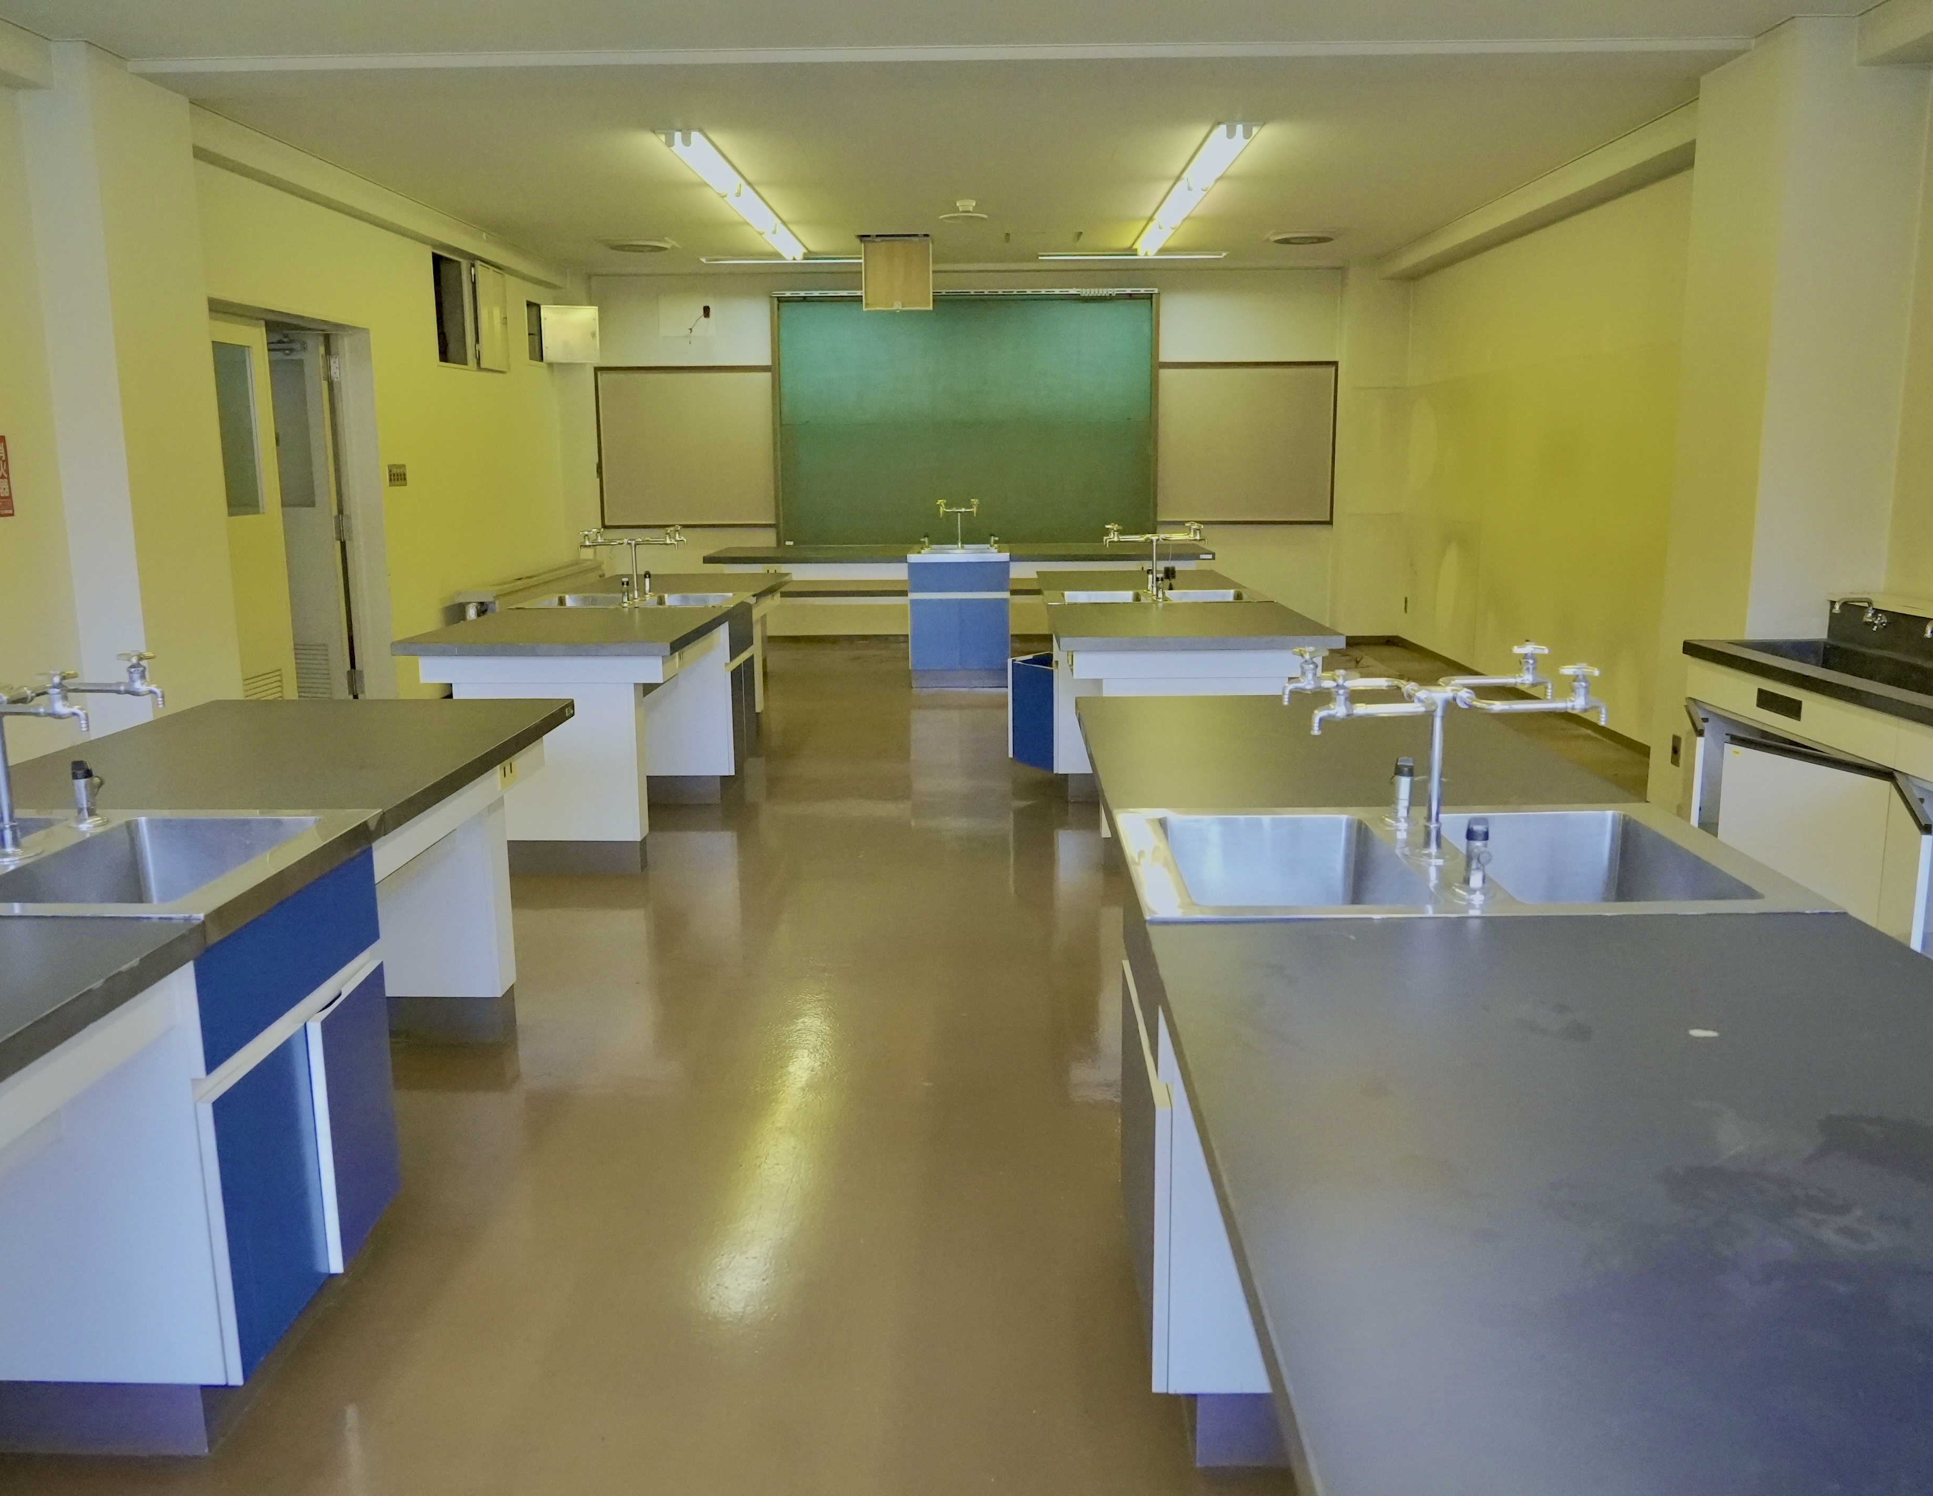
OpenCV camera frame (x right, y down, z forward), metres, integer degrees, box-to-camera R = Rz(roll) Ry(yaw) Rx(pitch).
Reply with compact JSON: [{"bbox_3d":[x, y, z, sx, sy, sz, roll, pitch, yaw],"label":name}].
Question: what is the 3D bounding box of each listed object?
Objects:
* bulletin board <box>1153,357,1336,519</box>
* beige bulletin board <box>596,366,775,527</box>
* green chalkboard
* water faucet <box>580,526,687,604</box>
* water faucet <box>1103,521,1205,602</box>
[{"bbox_3d":[2.035,-2.209,10.862,1.296,1.168,0.030,0,11,1],"label":"bulletin board"},{"bbox_3d":[-2.042,-2.198,10.935,1.291,1.164,0.030,0,11,1],"label":"beige bulletin board"},{"bbox_3d":[0.003,-2.347,10.835,2.743,1.841,0.099,0,11,1],"label":"green chalkboard"},{"bbox_3d":[-1.345,-0.738,6.040,0.406,0.292,0.248,0,11,1],"label":"water faucet"},{"bbox_3d":[0.756,-0.750,6.021,0.406,0.292,0.248,0,11,1],"label":"water faucet"}]

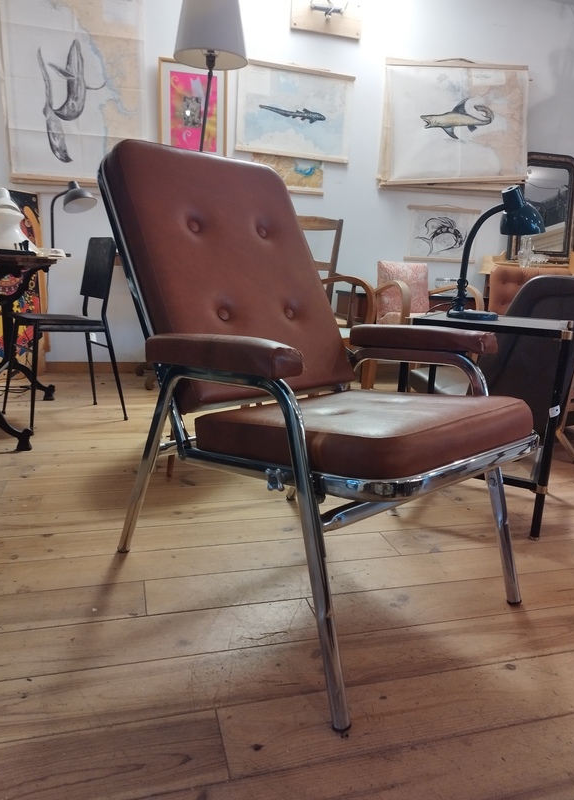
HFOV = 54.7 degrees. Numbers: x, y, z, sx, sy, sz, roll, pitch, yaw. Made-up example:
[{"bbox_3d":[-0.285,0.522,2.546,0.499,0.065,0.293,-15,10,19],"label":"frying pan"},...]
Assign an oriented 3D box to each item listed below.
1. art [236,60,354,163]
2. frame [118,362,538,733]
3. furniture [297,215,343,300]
[{"bbox_3d":[0.063,-1.838,3.541,0.780,0.530,0.025,-1,14,-16],"label":"art"},{"bbox_3d":[0.074,0.167,1.331,0.625,0.570,0.800,-10,19,-42],"label":"frame"},{"bbox_3d":[0.115,-0.561,3.317,0.540,1.040,0.520,-1,15,-18],"label":"furniture"}]

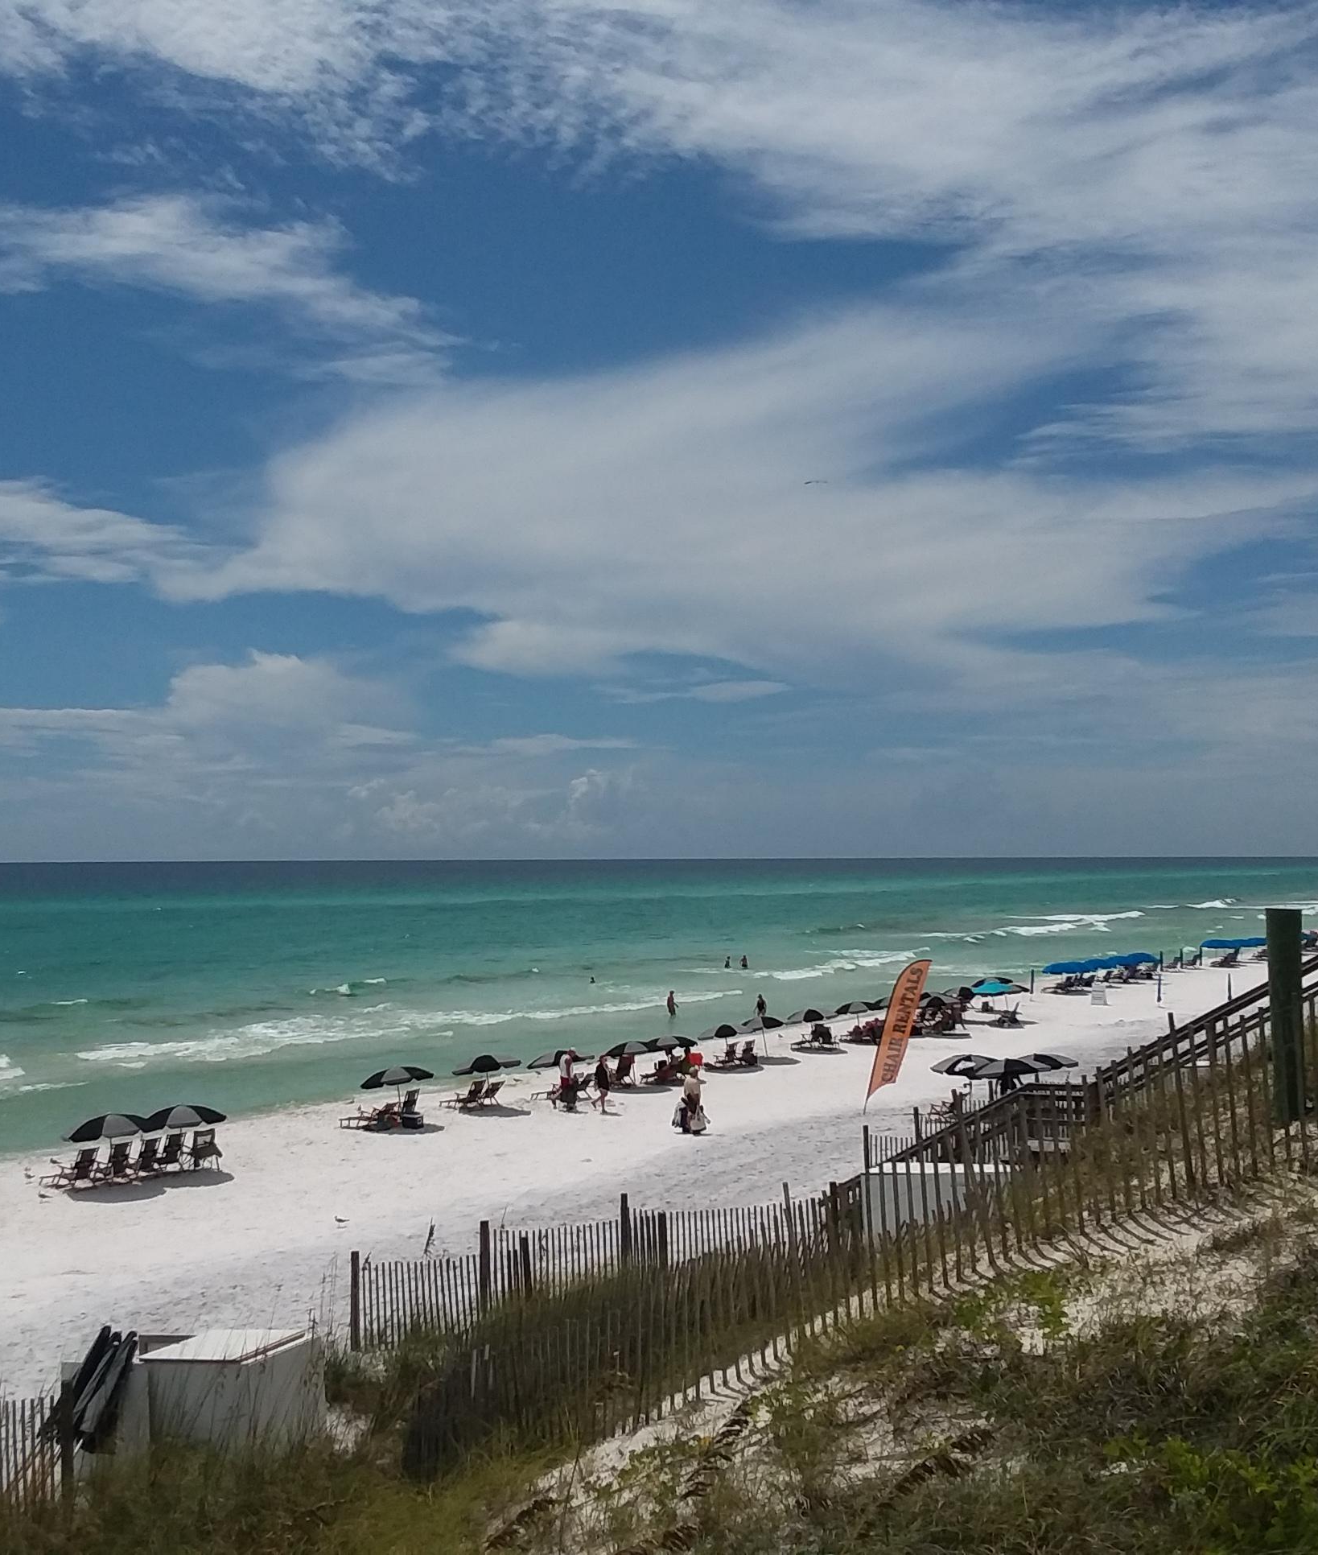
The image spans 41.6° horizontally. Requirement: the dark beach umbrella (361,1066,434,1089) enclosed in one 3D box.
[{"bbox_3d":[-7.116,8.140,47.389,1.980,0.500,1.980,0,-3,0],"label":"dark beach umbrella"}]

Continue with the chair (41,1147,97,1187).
[{"bbox_3d":[-13.354,8.823,39.286,1.250,0.880,0.630,-2,-3,33],"label":"chair"}]

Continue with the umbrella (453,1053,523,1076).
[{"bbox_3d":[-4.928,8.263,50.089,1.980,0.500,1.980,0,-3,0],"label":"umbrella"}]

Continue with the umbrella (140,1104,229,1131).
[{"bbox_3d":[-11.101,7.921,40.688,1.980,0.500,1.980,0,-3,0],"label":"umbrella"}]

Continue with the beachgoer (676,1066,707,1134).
[{"bbox_3d":[0.851,8.514,45.600,0.600,1.750,0.580,-1,-3,10],"label":"beachgoer"}]

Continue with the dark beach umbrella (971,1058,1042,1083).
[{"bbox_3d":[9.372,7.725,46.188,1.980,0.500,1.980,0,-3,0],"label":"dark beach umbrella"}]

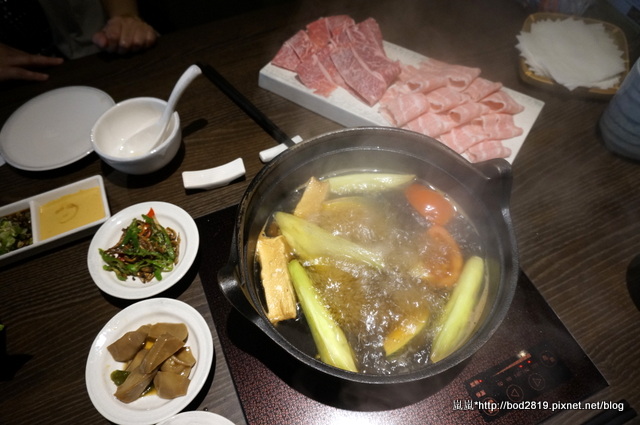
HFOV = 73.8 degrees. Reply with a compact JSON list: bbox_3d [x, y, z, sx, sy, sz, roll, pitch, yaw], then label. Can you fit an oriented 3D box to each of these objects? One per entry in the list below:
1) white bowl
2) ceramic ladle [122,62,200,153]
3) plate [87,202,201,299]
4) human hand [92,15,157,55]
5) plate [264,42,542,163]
[{"bbox_3d":[-0.225,-0.090,0.544,0.105,0.052,0.105,-1,58,1],"label":"white bowl"},{"bbox_3d":[-0.194,-0.123,0.548,0.139,0.035,0.042,-46,65,3],"label":"ceramic ladle"},{"bbox_3d":[-0.194,0.043,0.477,0.122,0.020,0.122,-1,58,1],"label":"plate"},{"bbox_3d":[-0.302,-0.274,0.658,0.088,0.050,0.075,-23,60,-12],"label":"human hand"},{"bbox_3d":[0.106,-0.167,0.597,0.346,0.025,0.176,33,64,20],"label":"plate"}]

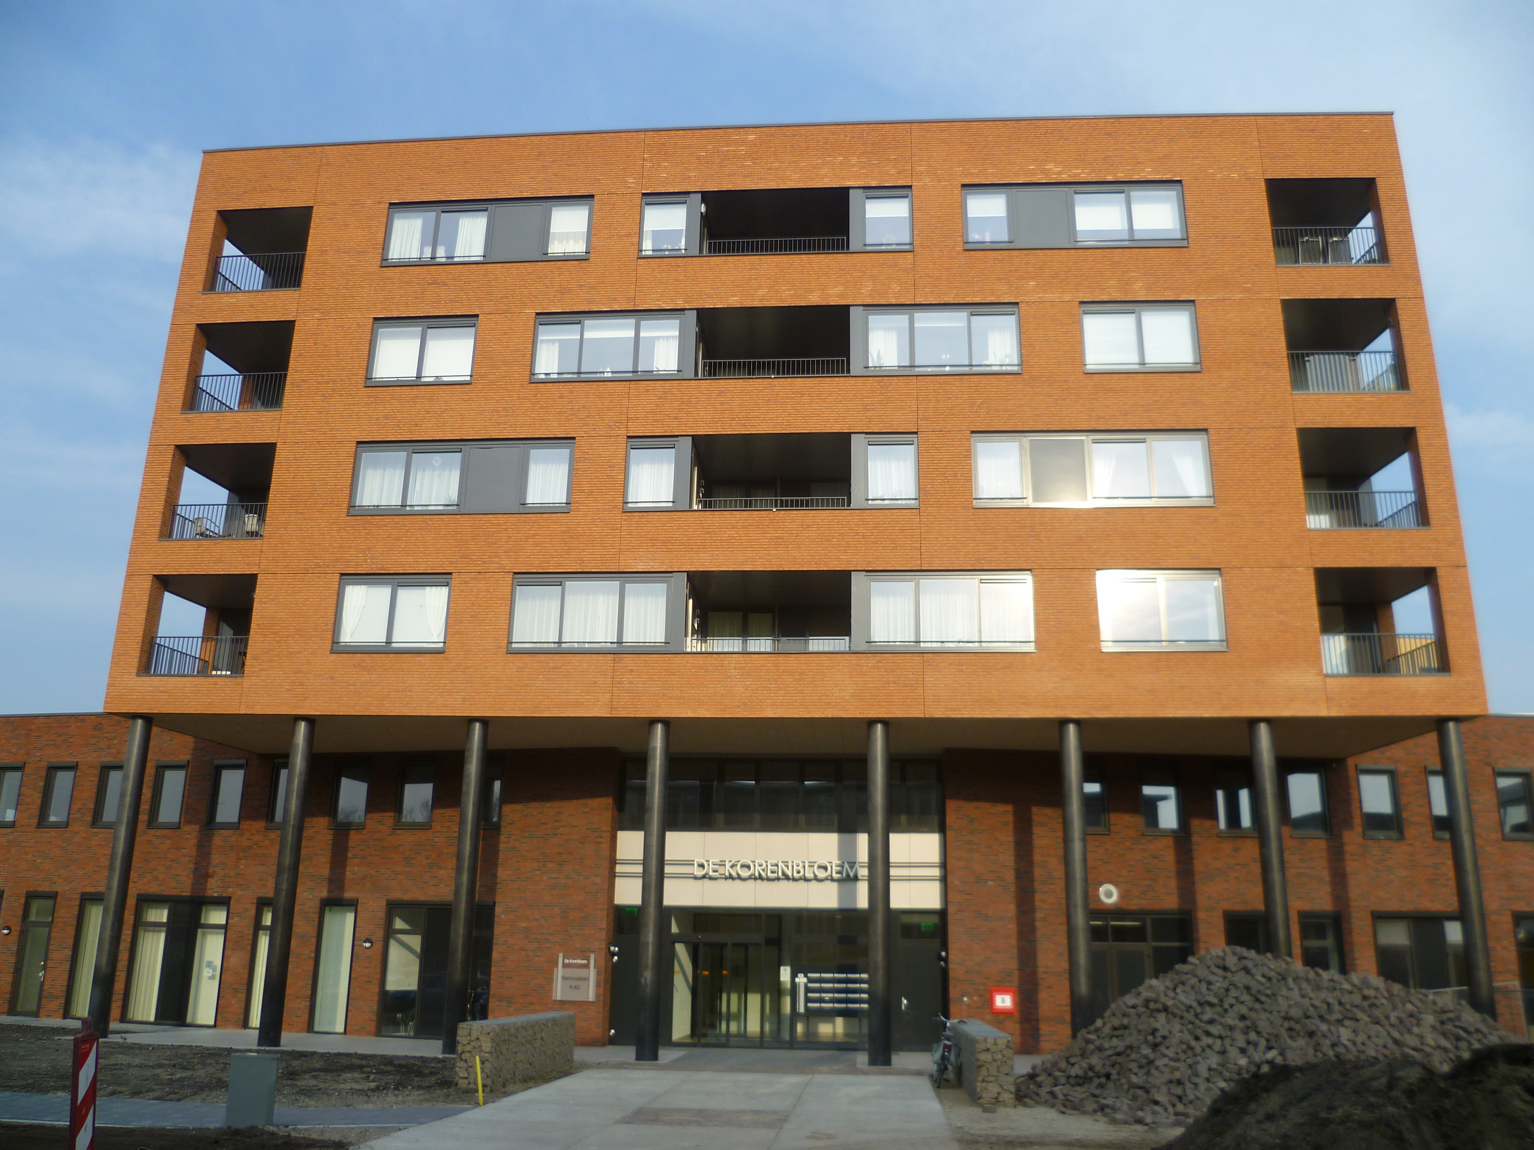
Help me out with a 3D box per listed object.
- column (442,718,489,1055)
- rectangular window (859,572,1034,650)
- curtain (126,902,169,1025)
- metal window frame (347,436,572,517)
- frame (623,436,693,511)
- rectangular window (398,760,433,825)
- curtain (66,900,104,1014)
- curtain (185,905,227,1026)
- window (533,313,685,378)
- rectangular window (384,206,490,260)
[{"bbox_3d":[-5.933,6.087,24.551,0.450,6.513,0.450,0,-17,4],"label":"column"},{"bbox_3d":[3.534,0.732,25.006,3.672,1.713,0.150,0,-17,4],"label":"rectangular window"},{"bbox_3d":[-15.054,9.410,30.166,0.824,2.778,0.120,-3,-18,13],"label":"curtain"},{"bbox_3d":[-6.564,-2.109,26.674,4.914,1.727,0.150,0,-17,4],"label":"metal window frame"},{"bbox_3d":[-2.311,-2.143,26.336,1.394,1.665,0.150,0,-17,4],"label":"frame"},{"bbox_3d":[-8.341,5.227,29.512,0.874,1.642,0.150,-3,-17,13],"label":"rectangular window"},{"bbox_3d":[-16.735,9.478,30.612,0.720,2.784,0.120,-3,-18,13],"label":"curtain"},{"bbox_3d":[-13.209,9.213,29.323,0.731,2.726,0.100,-3,-17,13],"label":"curtain"},{"bbox_3d":[-3.471,-5.043,27.330,3.340,1.592,0.120,0,-17,4],"label":"window"},{"bbox_3d":[-7.583,-7.838,28.550,2.336,1.445,0.150,0,-17,4],"label":"rectangular window"}]

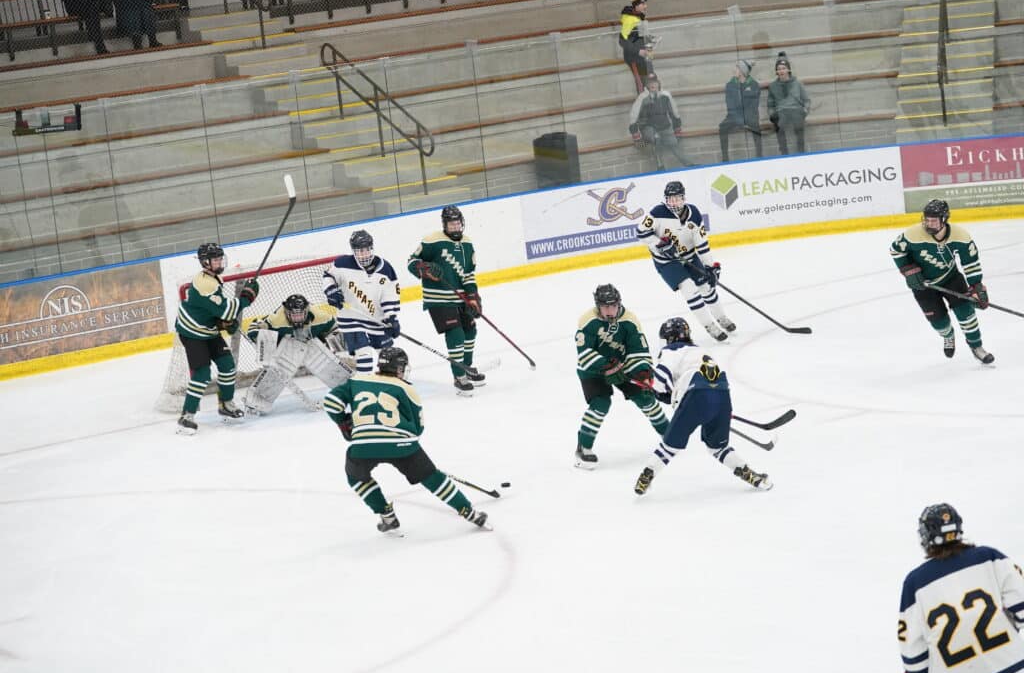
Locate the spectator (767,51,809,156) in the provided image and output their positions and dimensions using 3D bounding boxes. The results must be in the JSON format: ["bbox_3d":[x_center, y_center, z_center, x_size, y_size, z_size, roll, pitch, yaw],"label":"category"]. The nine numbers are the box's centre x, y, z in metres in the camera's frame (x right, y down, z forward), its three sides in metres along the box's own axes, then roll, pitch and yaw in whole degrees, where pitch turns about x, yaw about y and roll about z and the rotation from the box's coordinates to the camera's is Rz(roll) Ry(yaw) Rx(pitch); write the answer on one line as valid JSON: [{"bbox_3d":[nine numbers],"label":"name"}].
[{"bbox_3d":[3.494,-2.923,40.429,0.580,1.410,0.780,-5,8,11],"label":"spectator"}]

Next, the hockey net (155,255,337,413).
[{"bbox_3d":[-2.712,-0.046,31.854,2.000,1.270,1.200,-12,10,-33],"label":"hockey net"}]

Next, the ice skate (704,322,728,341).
[{"bbox_3d":[2.079,-0.041,32.049,0.110,0.220,0.280,-32,8,-26],"label":"ice skate"}]

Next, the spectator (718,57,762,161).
[{"bbox_3d":[2.906,-2.853,40.547,0.580,1.360,0.780,-4,8,13],"label":"spectator"}]

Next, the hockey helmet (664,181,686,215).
[{"bbox_3d":[1.644,-1.387,31.742,0.225,0.310,0.270,-5,8,11],"label":"hockey helmet"}]

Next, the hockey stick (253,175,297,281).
[{"bbox_3d":[-2.401,-0.753,29.775,0.226,1.656,0.080,26,-3,-40],"label":"hockey stick"}]

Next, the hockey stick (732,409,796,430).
[{"bbox_3d":[1.549,0.474,25.603,1.677,0.252,0.070,17,20,-20],"label":"hockey stick"}]

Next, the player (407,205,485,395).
[{"bbox_3d":[-0.637,-0.345,30.457,0.680,1.770,0.550,-11,10,-30],"label":"player"}]

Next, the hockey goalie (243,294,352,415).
[{"bbox_3d":[-2.089,0.094,31.016,1.080,1.080,0.720,-8,8,-15],"label":"hockey goalie"}]

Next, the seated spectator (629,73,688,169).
[{"bbox_3d":[1.888,-2.769,40.656,0.720,1.270,0.800,-7,8,-2],"label":"seated spectator"}]

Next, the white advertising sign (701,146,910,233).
[{"bbox_3d":[3.624,-1.805,39.186,2.460,0.840,0.050,-6,8,3],"label":"white advertising sign"}]

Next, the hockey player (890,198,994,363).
[{"bbox_3d":[3.895,-0.489,28.790,0.820,1.550,0.740,-7,8,-6],"label":"hockey player"}]

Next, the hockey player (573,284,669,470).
[{"bbox_3d":[0.897,0.291,25.743,0.900,1.540,0.680,-7,8,-8],"label":"hockey player"}]

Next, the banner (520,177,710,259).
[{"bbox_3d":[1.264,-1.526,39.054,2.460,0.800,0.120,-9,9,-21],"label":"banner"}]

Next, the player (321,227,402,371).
[{"bbox_3d":[-1.408,-0.233,30.724,0.760,1.680,0.560,-8,8,-13],"label":"player"}]

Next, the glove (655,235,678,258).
[{"bbox_3d":[1.545,-0.895,31.569,0.270,0.160,0.160,1,11,42],"label":"glove"}]

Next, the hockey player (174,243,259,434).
[{"bbox_3d":[-2.811,-0.036,29.941,0.760,1.780,0.620,-2,9,25],"label":"hockey player"}]

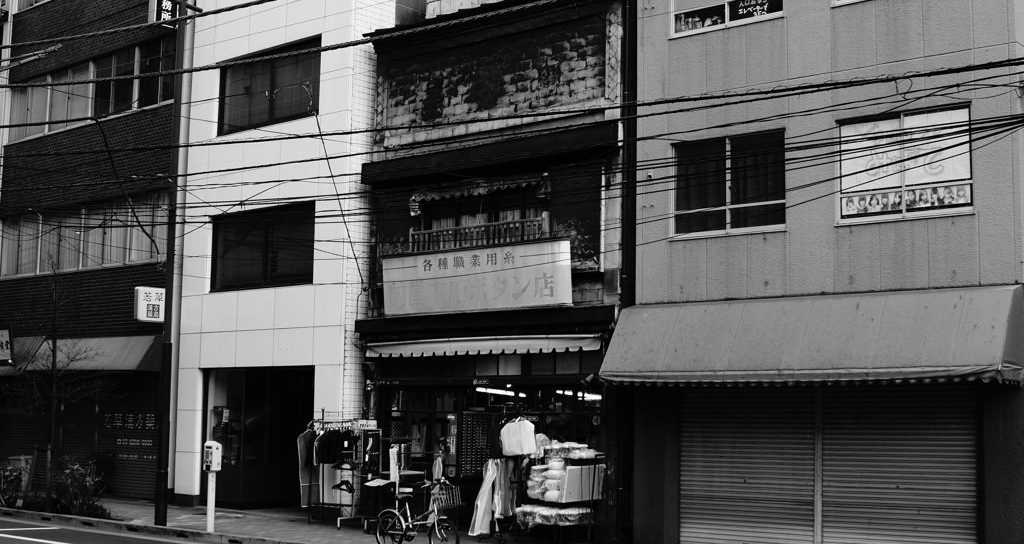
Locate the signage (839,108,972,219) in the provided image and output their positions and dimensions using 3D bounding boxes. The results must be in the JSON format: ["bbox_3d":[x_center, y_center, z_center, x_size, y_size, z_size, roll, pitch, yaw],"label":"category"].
[{"bbox_3d":[4.785,-1.309,15.624,1.640,1.200,0.060,-4,-8,38],"label":"signage"}]

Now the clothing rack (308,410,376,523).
[{"bbox_3d":[-2.516,2.912,18.968,1.000,1.660,0.480,-5,-8,40],"label":"clothing rack"}]

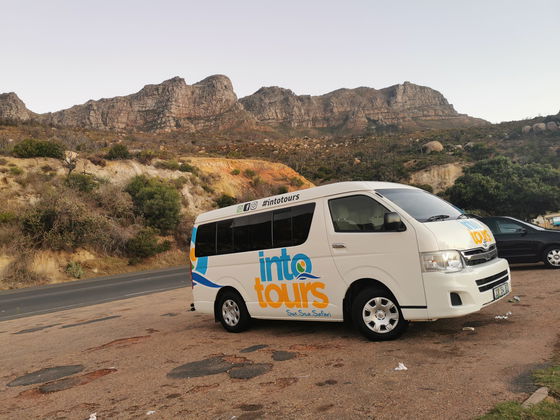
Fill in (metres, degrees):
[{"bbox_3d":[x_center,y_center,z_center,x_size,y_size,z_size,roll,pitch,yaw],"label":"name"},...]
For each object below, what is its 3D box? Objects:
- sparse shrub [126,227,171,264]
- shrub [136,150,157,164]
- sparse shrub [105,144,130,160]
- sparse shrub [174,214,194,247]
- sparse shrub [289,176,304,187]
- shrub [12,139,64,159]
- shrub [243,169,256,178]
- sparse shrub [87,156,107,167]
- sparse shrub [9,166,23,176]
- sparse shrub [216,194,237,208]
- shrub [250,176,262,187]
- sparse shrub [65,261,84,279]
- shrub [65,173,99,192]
[{"bbox_3d":[-6.172,1.666,20.500,2.065,1.783,1.962,-1,-3,-17],"label":"sparse shrub"},{"bbox_3d":[-11.614,-4.567,38.000,1.690,1.180,1.520,-2,-3,0],"label":"shrub"},{"bbox_3d":[-13.765,-4.871,37.000,2.140,1.310,1.820,-2,-3,0],"label":"sparse shrub"},{"bbox_3d":[-5.029,1.079,23.000,1.053,1.685,1.000,-1,-3,-12],"label":"sparse shrub"},{"bbox_3d":[1.775,-3.067,47.000,1.670,1.040,1.340,-2,-3,0],"label":"sparse shrub"},{"bbox_3d":[-19.351,-4.928,35.000,4.040,1.550,2.630,-2,-3,0],"label":"shrub"},{"bbox_3d":[-2.374,-2.841,34.000,1.090,0.778,1.035,-2,-3,-4],"label":"shrub"},{"bbox_3d":[-12.534,-3.365,30.000,1.236,0.755,1.175,-1,-3,-23],"label":"sparse shrub"},{"bbox_3d":[-15.744,-2.262,26.000,0.833,0.655,0.792,0,-3,-31],"label":"sparse shrub"},{"bbox_3d":[-3.552,-0.531,29.000,1.461,0.996,1.388,-2,-3,-7],"label":"sparse shrub"},{"bbox_3d":[-2.313,-2.806,43.000,1.150,0.950,1.090,-2,-3,0],"label":"shrub"},{"bbox_3d":[-9.645,2.792,20.500,0.910,0.820,0.860,-2,-3,0],"label":"sparse shrub"},{"bbox_3d":[-13.179,-1.826,29.000,2.190,1.290,1.640,-2,-3,0],"label":"shrub"}]

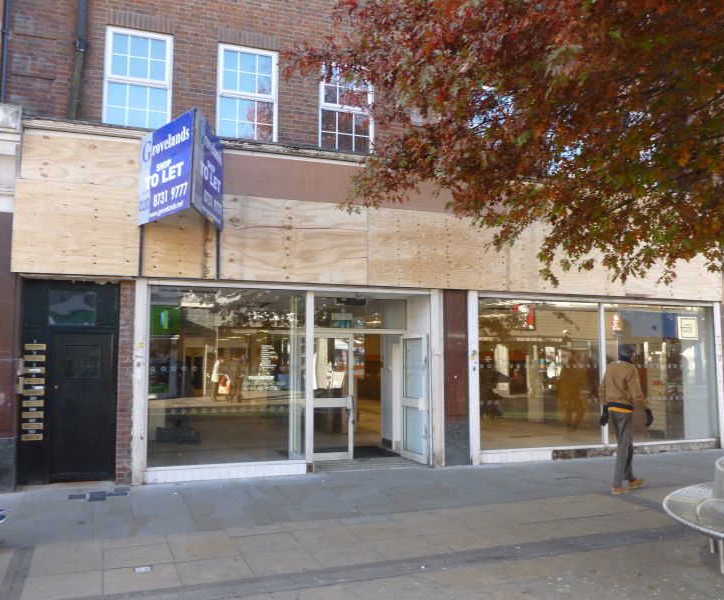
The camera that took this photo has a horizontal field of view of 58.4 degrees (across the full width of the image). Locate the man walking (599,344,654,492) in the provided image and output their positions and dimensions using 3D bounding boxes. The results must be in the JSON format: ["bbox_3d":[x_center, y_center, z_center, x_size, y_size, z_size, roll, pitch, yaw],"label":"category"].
[{"bbox_3d":[3.443,1.530,8.473,0.600,1.881,0.520,2,-5,-22],"label":"man walking"}]

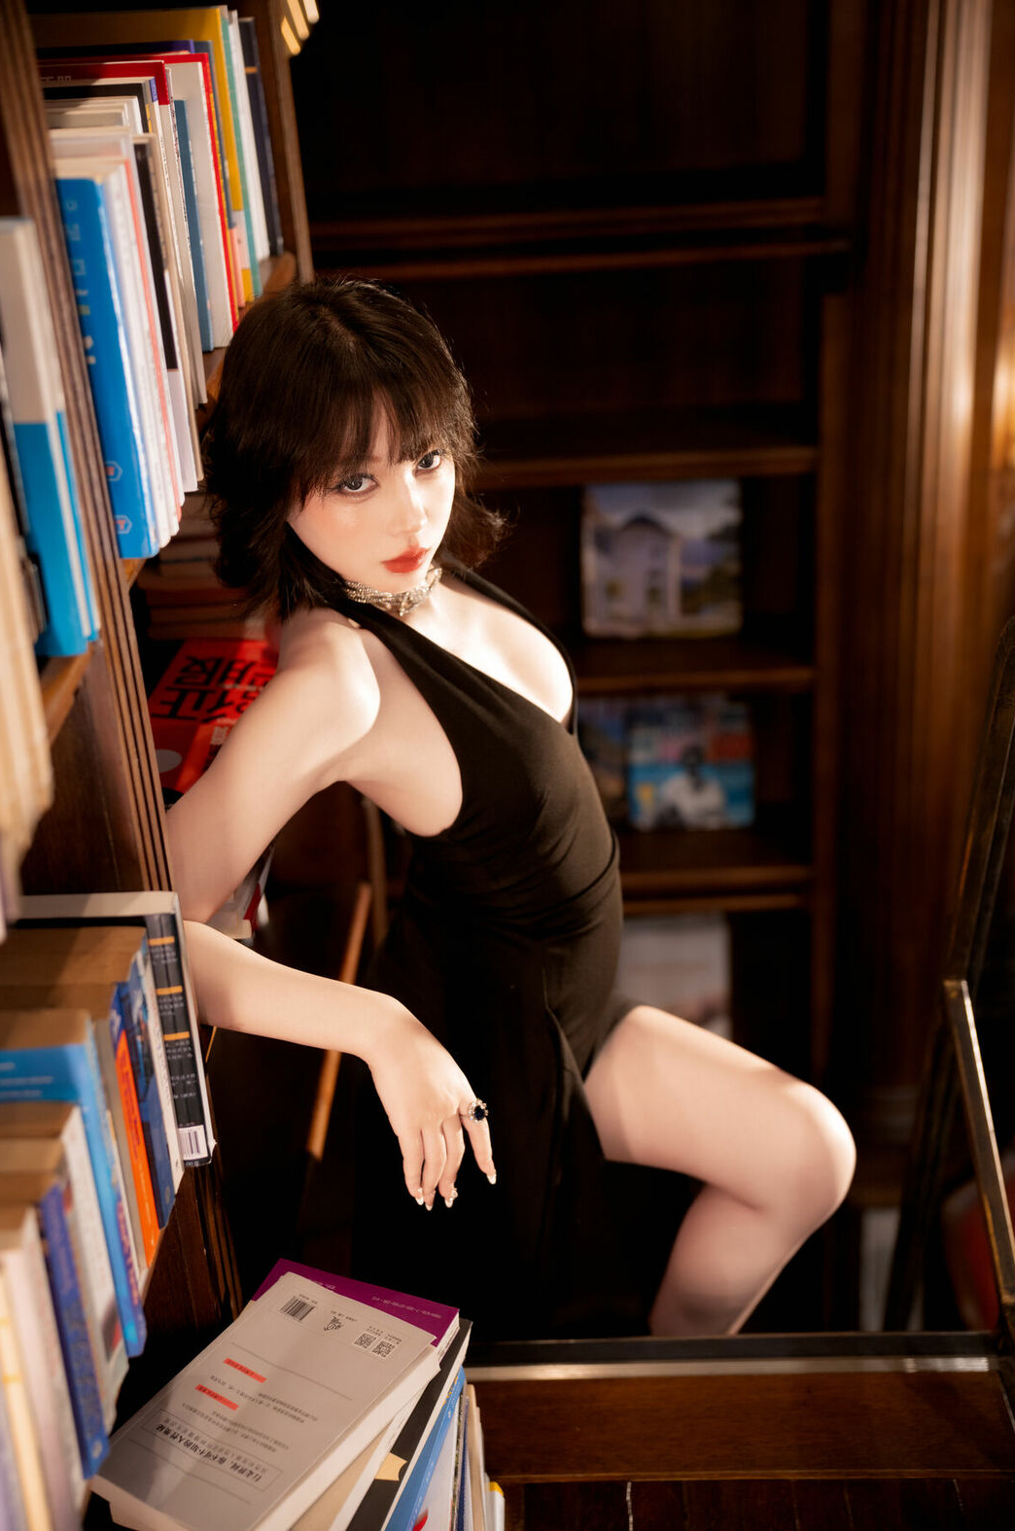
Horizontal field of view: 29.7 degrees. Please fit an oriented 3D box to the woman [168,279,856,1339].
[{"bbox_3d":[0.045,0.280,1.875,0.660,1.480,0.500,3,29,13],"label":"woman"}]

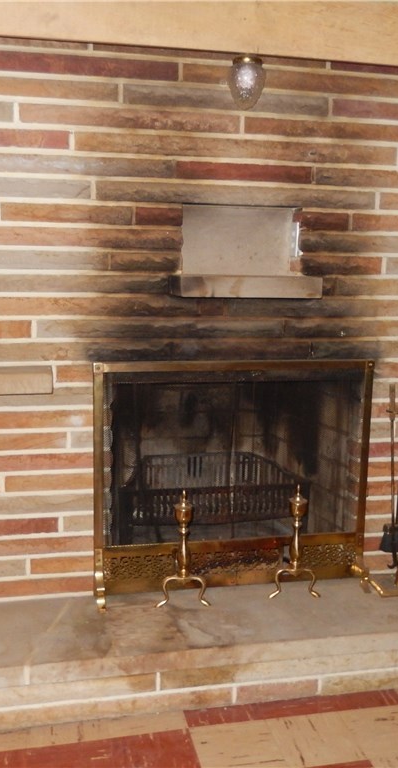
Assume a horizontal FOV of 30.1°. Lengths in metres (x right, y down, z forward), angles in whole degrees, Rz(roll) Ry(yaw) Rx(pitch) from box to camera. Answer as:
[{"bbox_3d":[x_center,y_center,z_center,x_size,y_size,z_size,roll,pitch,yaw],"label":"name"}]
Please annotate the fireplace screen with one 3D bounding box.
[{"bbox_3d":[0.136,0.330,2.502,0.979,0.810,0.127,-1,10,-11],"label":"fireplace screen"}]

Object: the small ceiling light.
[{"bbox_3d":[0.144,-0.920,2.251,0.117,0.167,0.117,1,10,0],"label":"small ceiling light"}]

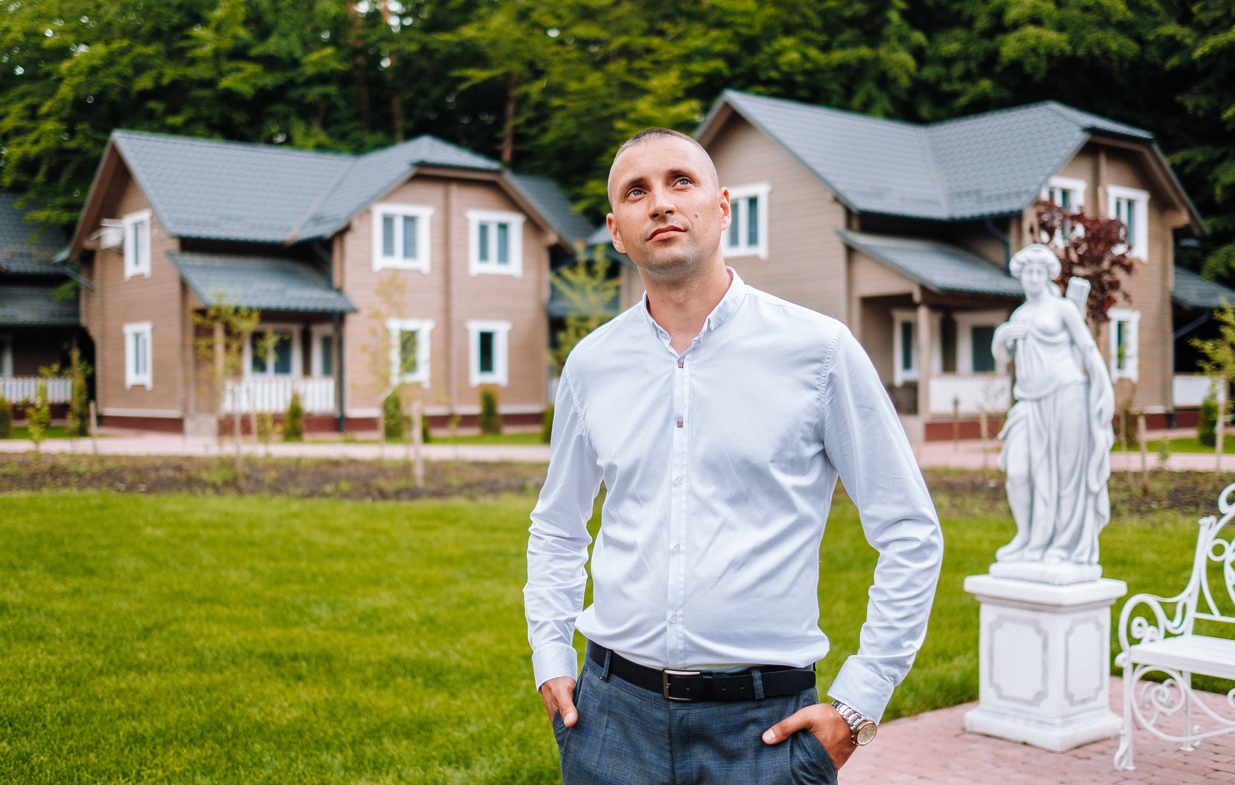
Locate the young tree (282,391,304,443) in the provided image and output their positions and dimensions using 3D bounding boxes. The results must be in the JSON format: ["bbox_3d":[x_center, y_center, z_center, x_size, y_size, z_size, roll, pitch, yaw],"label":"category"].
[{"bbox_3d":[-7.051,0.511,26.113,0.480,1.086,0.480,0,1,0],"label":"young tree"}]

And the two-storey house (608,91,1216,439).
[{"bbox_3d":[8.666,-3.160,31.657,14.186,8.033,10.395,-1,1,-36],"label":"two-storey house"}]

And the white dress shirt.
[{"bbox_3d":[0.172,0.135,1.710,0.570,0.620,0.310,0,1,15],"label":"white dress shirt"}]

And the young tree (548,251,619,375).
[{"bbox_3d":[-0.476,-0.568,18.800,1.118,3.409,1.118,0,1,0],"label":"young tree"}]

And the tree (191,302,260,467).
[{"bbox_3d":[-6.134,-0.160,18.869,1.062,2.665,1.062,0,1,0],"label":"tree"}]

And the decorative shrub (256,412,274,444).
[{"bbox_3d":[-7.406,0.743,25.246,0.384,0.655,0.384,0,1,0],"label":"decorative shrub"}]

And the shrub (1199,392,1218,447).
[{"bbox_3d":[11.016,0.501,22.361,0.358,1.019,0.358,0,1,0],"label":"shrub"}]

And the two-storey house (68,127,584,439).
[{"bbox_3d":[-7.275,-3.098,35.425,14.186,8.033,10.395,-1,1,-40],"label":"two-storey house"}]

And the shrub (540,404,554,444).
[{"bbox_3d":[-1.388,0.598,24.492,0.412,0.900,0.412,0,1,0],"label":"shrub"}]

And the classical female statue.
[{"bbox_3d":[1.760,0.073,4.860,0.340,1.344,0.430,-1,1,-43],"label":"classical female statue"}]

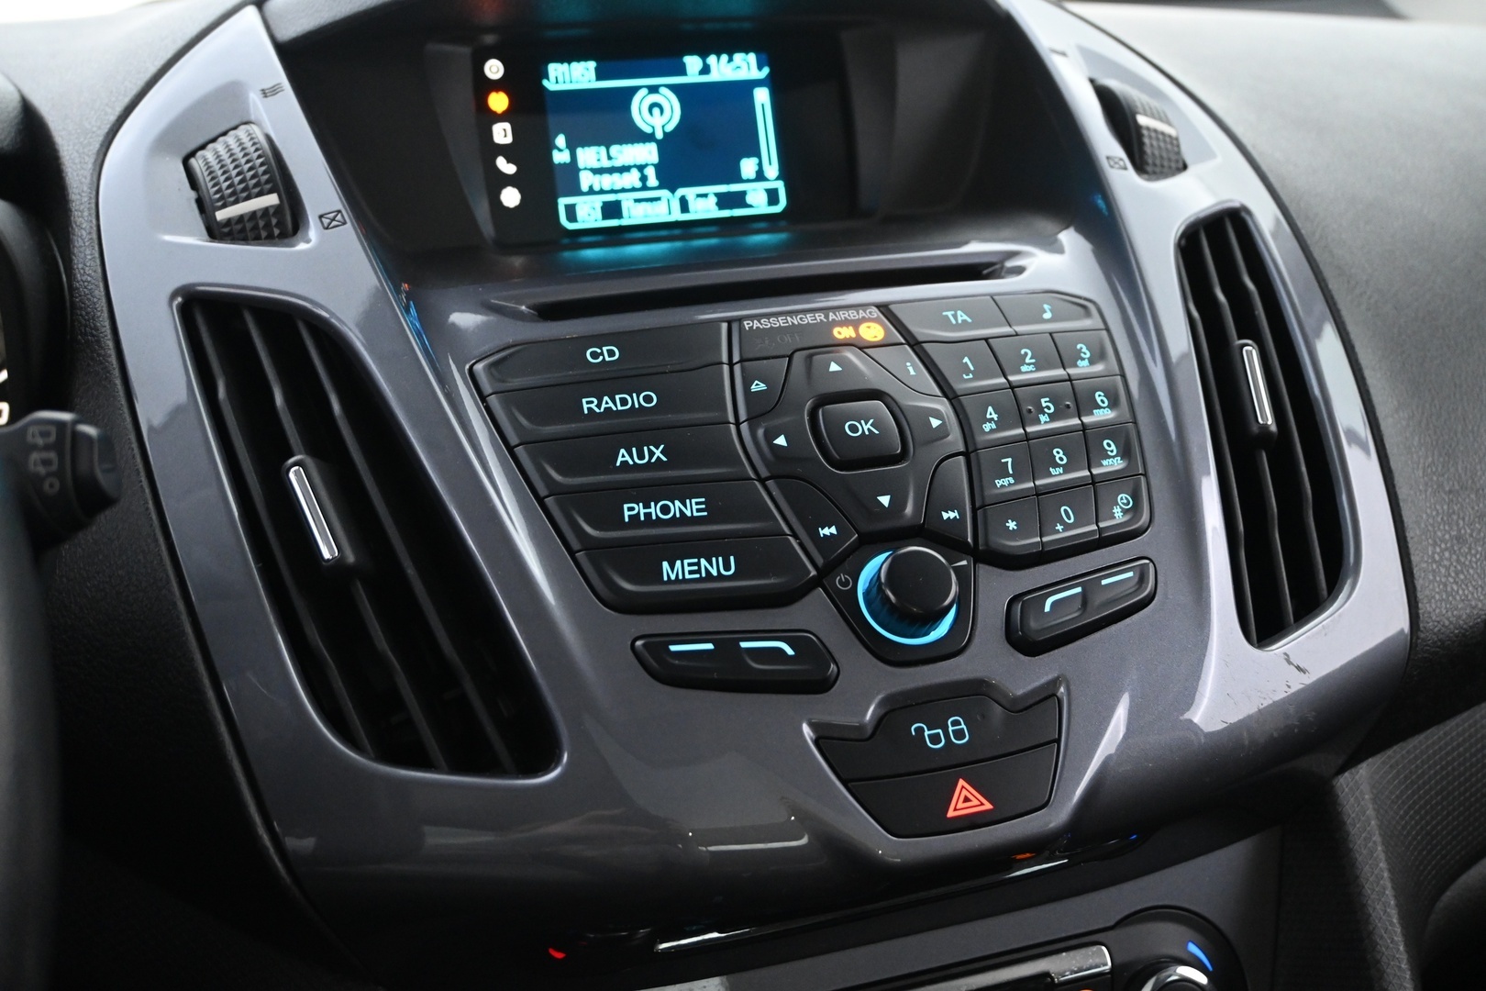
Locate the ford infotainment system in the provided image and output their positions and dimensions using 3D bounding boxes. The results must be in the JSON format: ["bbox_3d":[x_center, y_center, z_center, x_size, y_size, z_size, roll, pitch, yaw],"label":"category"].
[{"bbox_3d":[-0.025,-0.117,0.485,0.122,0.061,0.015,-7,1,-16],"label":"ford infotainment system"}]

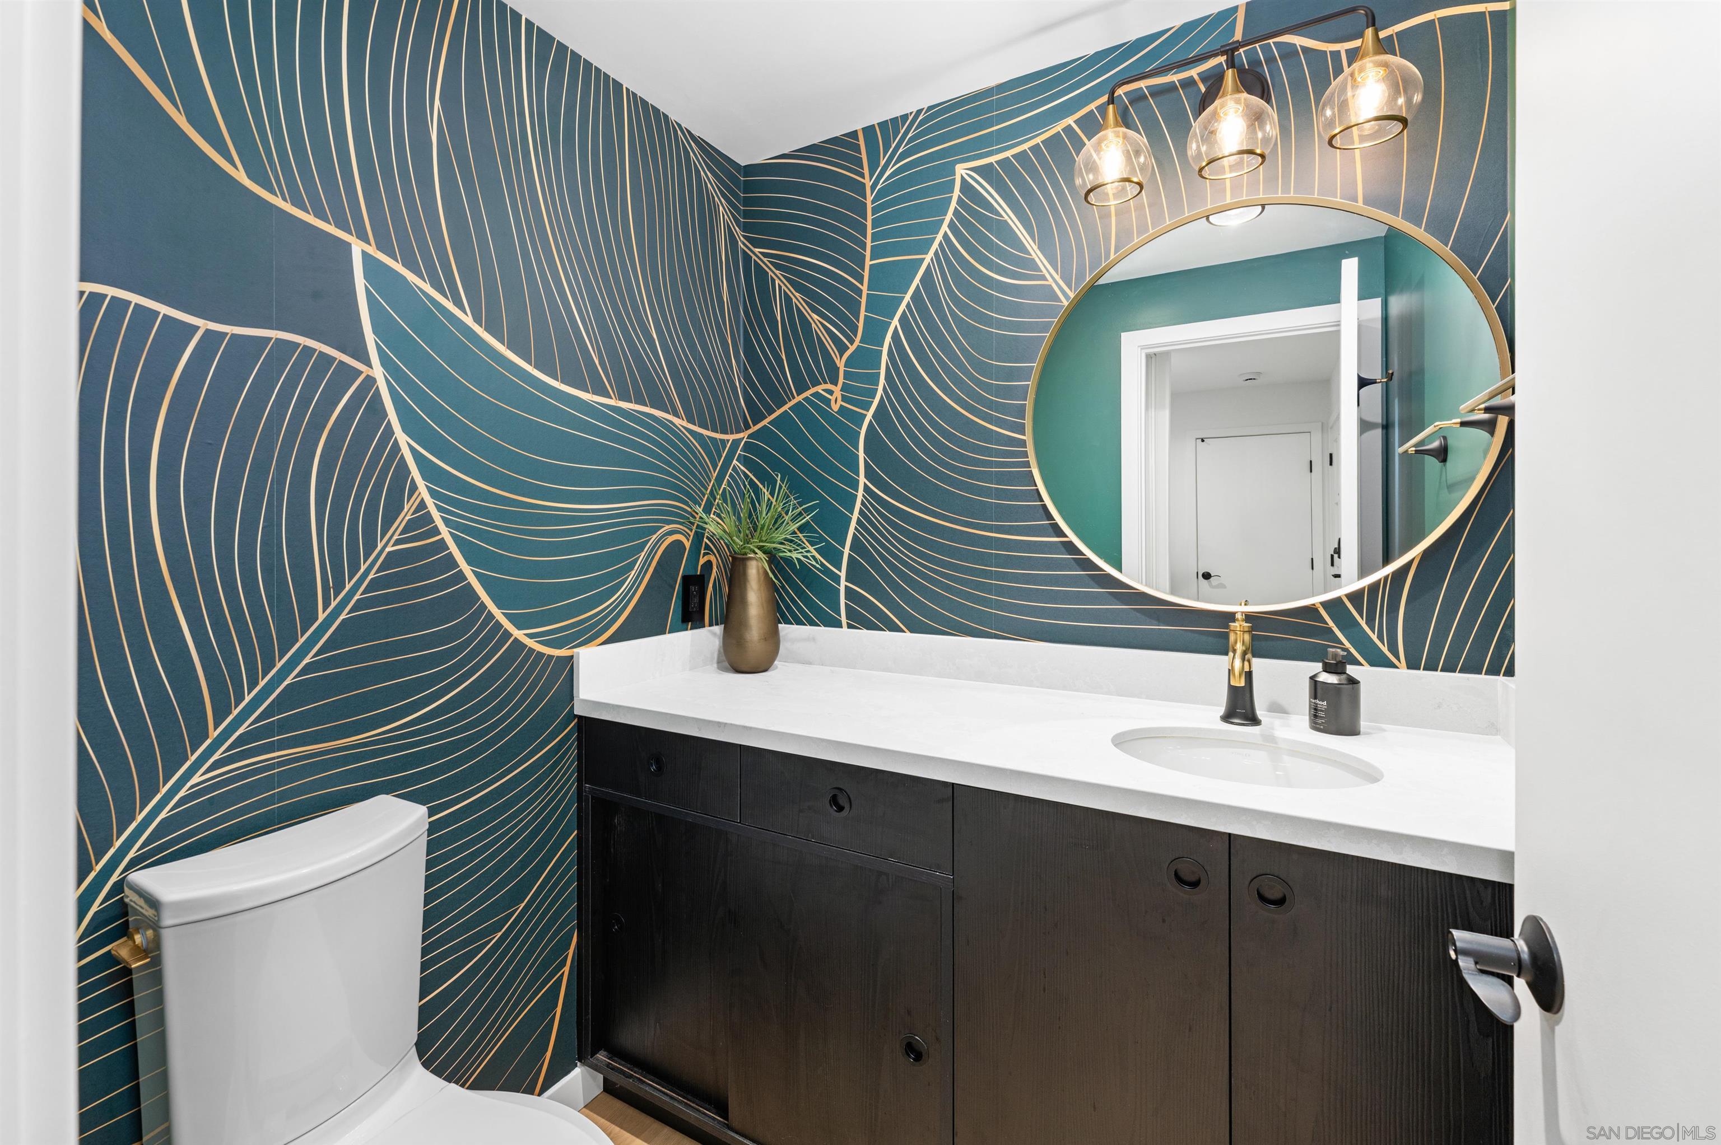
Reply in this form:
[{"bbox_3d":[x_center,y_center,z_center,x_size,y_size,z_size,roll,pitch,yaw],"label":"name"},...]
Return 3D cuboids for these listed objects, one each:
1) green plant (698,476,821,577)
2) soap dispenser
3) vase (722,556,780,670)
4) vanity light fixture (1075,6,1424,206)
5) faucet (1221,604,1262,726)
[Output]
[{"bbox_3d":[-0.279,-0.128,1.794,0.330,0.265,0.310,0,2,0],"label":"green plant"},{"bbox_3d":[0.886,0.218,1.244,0.079,0.151,0.079,0,2,-9],"label":"soap dispenser"},{"bbox_3d":[-0.295,0.110,1.814,0.155,0.312,0.155,0,2,0],"label":"vase"},{"bbox_3d":[0.724,-0.883,1.304,0.580,0.300,0.208,1,2,28],"label":"vanity light fixture"},{"bbox_3d":[0.718,0.182,1.254,0.071,0.220,0.172,1,2,28],"label":"faucet"}]

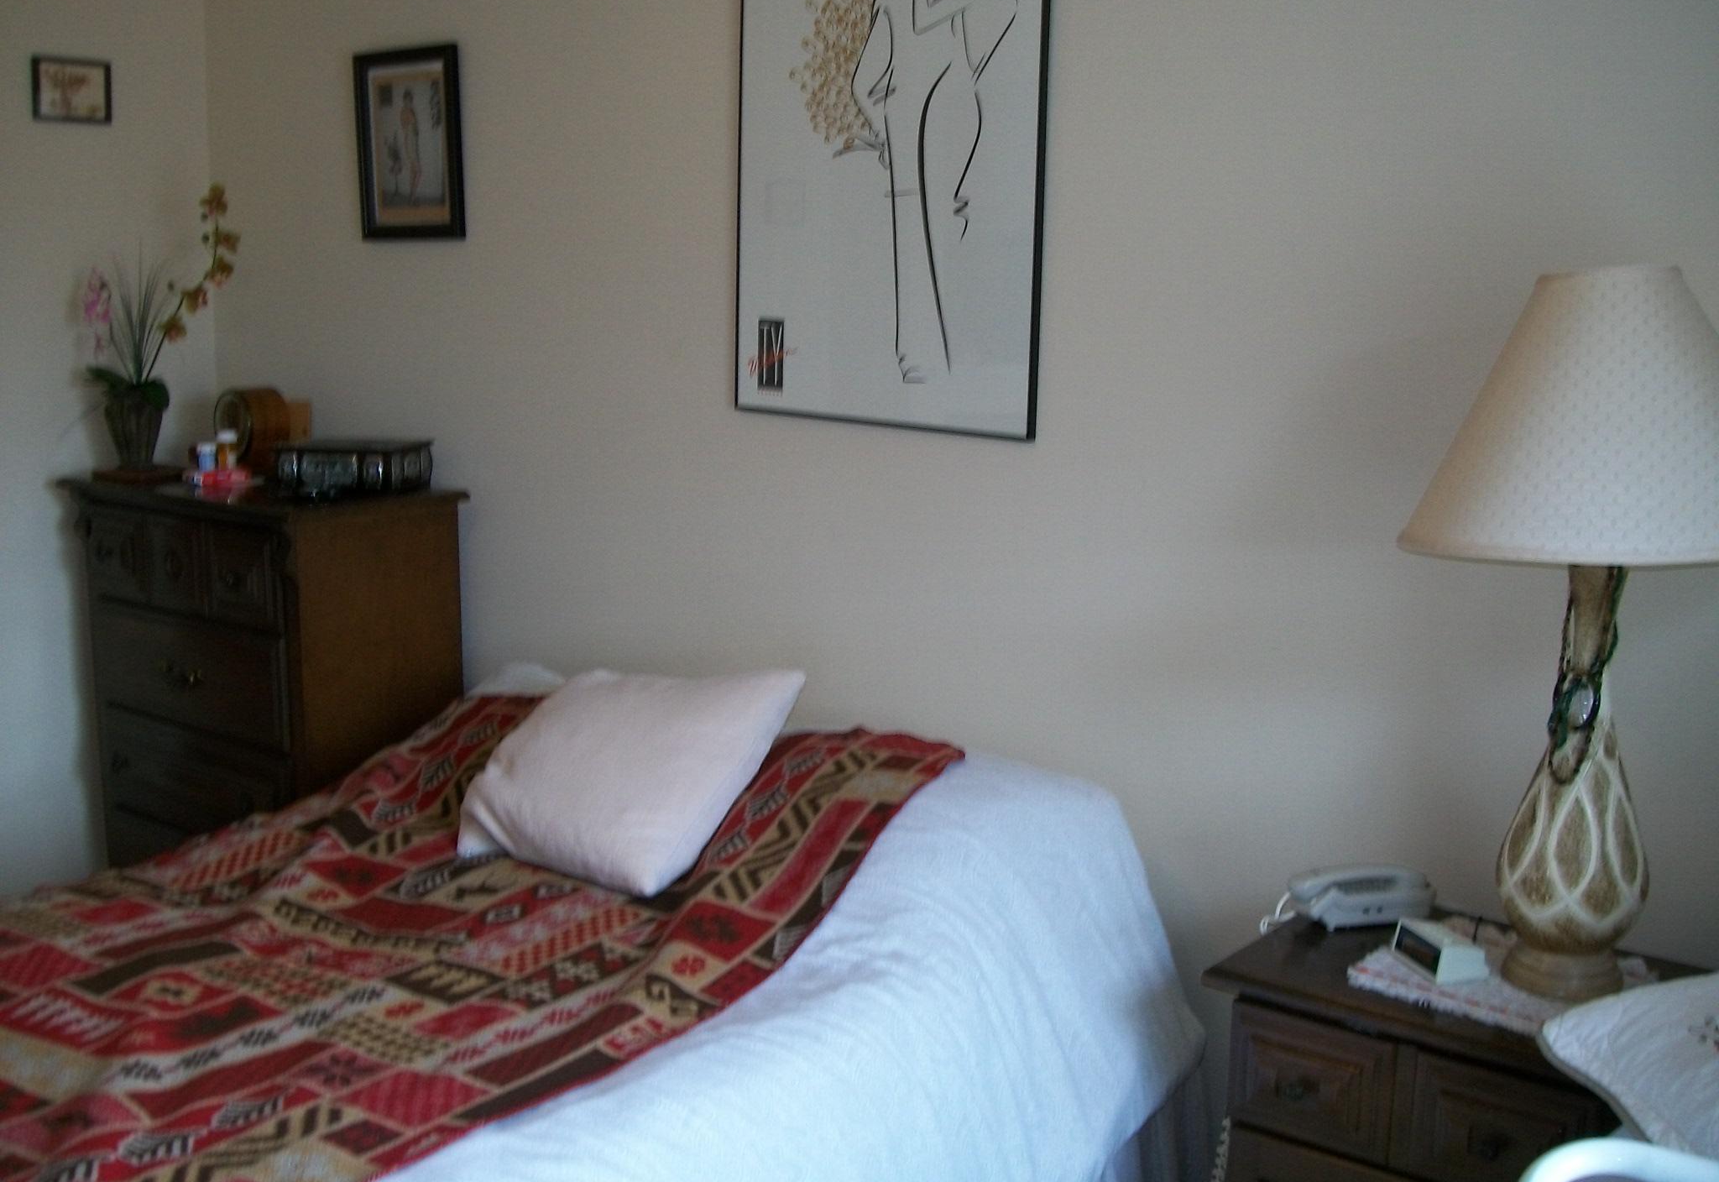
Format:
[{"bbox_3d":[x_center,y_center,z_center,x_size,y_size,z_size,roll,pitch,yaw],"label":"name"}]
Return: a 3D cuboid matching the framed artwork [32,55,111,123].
[{"bbox_3d":[-1.630,-1.038,3.717,0.020,0.130,0.174,9,13,36],"label":"framed artwork"}]

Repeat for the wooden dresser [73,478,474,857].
[{"bbox_3d":[-1.226,0.295,3.745,0.756,1.030,0.439,9,13,36],"label":"wooden dresser"}]

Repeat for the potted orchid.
[{"bbox_3d":[-1.444,-0.551,3.714,0.308,0.579,0.200,-3,12,-22],"label":"potted orchid"}]

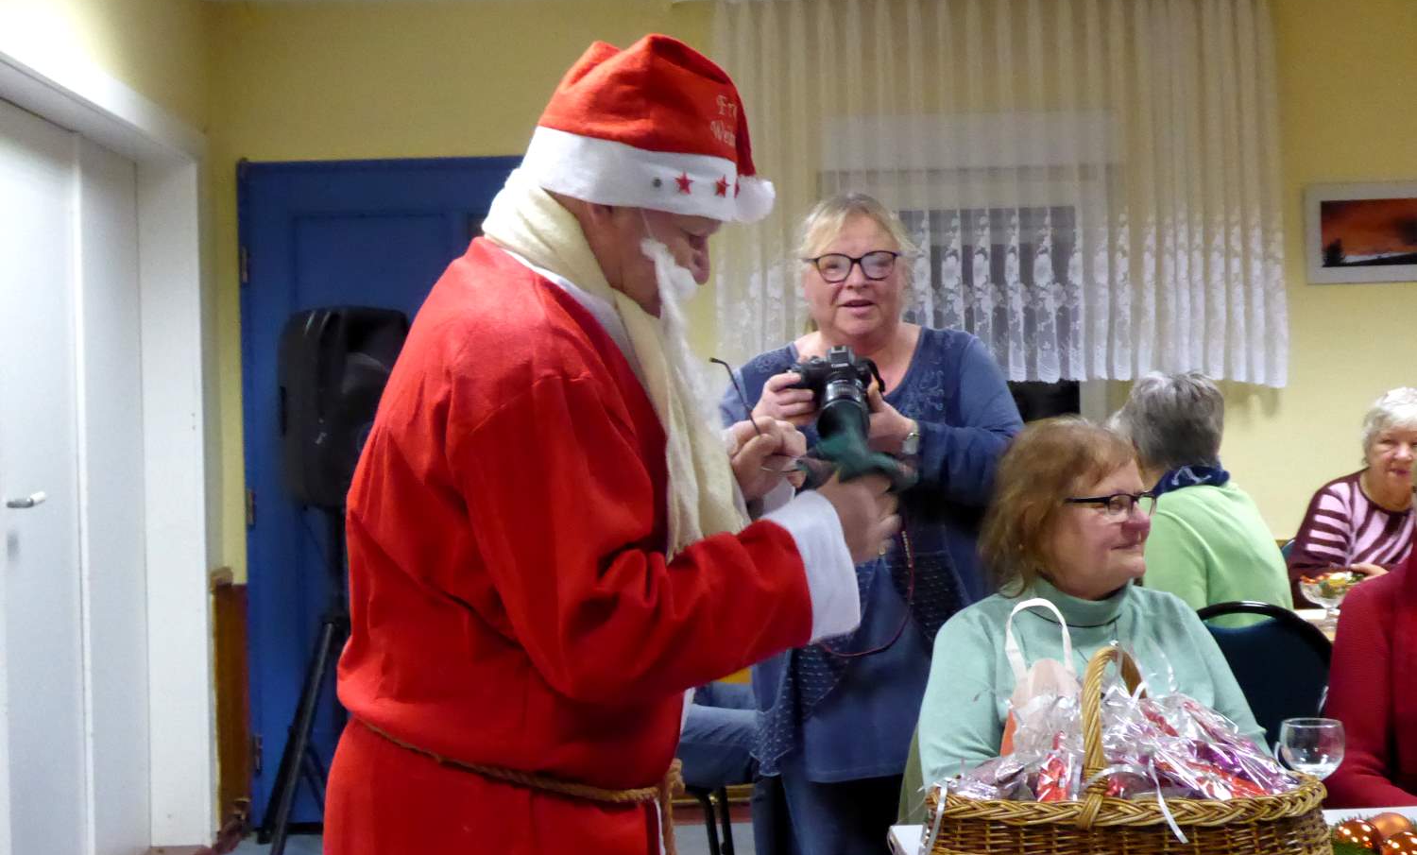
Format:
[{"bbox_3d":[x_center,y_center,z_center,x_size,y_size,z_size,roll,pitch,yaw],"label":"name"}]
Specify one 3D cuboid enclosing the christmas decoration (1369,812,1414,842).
[{"bbox_3d":[0.797,0.476,2.724,0.055,0.055,0.055,-1,0,-1],"label":"christmas decoration"}]

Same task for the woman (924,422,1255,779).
[{"bbox_3d":[0.574,0.616,3.183,0.540,1.264,0.750,-1,0,-10],"label":"woman"}]

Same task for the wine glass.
[{"bbox_3d":[0.764,0.436,2.945,0.080,0.139,0.080,-1,0,-1],"label":"wine glass"}]

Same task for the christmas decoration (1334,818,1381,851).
[{"bbox_3d":[0.750,0.477,2.694,0.055,0.055,0.055,-1,0,-1],"label":"christmas decoration"}]

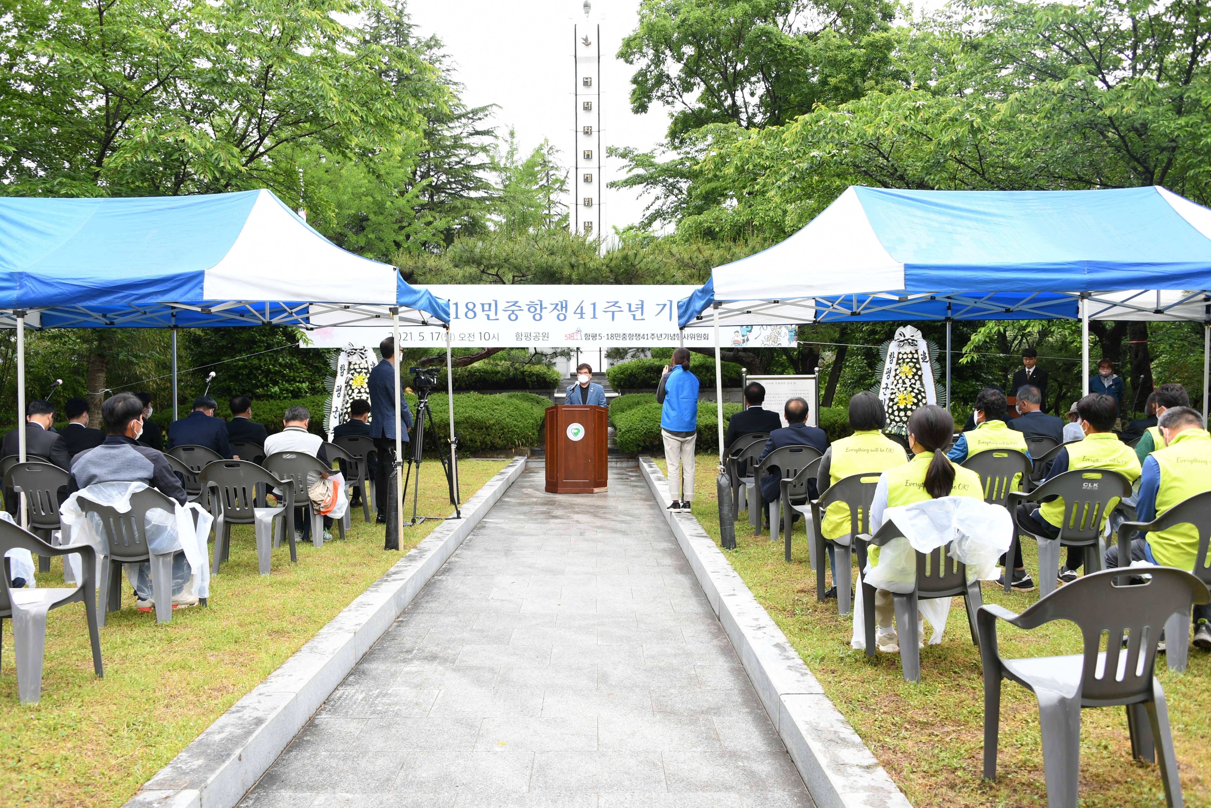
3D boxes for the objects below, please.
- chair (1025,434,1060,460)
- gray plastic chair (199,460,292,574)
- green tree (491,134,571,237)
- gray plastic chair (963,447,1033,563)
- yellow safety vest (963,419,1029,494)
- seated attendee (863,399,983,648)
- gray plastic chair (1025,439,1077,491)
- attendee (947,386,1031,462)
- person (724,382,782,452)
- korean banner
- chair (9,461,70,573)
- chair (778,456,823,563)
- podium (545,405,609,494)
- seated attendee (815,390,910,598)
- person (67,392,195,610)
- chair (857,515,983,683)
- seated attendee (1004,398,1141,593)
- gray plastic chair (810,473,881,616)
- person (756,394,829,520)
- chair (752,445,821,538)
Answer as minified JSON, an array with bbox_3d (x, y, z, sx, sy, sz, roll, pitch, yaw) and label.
[{"bbox_3d":[3.808,0.678,8.503,0.580,0.790,0.540,-1,2,-3],"label":"chair"},{"bbox_3d":[-2.573,0.788,6.754,0.580,0.790,0.540,0,2,2],"label":"gray plastic chair"},{"bbox_3d":[-2.715,-4.997,34.895,3.600,9.700,3.600,0,1,0],"label":"green tree"},{"bbox_3d":[2.760,0.734,6.884,0.580,0.790,0.540,-1,2,-9],"label":"gray plastic chair"},{"bbox_3d":[2.804,0.390,6.814,0.470,0.560,0.320,-1,2,-8],"label":"yellow safety vest"},{"bbox_3d":[1.473,0.595,4.447,0.510,1.210,0.720,0,1,-4],"label":"seated attendee"},{"bbox_3d":[4.299,0.704,8.741,0.580,0.790,0.560,0,1,-5],"label":"gray plastic chair"},{"bbox_3d":[2.765,0.503,7.078,0.600,1.240,0.800,-1,2,-8],"label":"attendee"},{"bbox_3d":[1.504,0.431,9.566,0.550,1.270,0.800,-1,2,0],"label":"person"},{"bbox_3d":[-0.803,-1.231,13.330,7.050,0.900,0.030,0,1,0],"label":"korean banner"},{"bbox_3d":[-3.671,0.779,6.351,0.580,0.790,0.560,0,1,-3],"label":"chair"},{"bbox_3d":[1.619,0.754,6.771,0.580,0.790,0.560,0,1,-6],"label":"chair"},{"bbox_3d":[-0.392,0.586,12.757,0.850,1.170,0.550,0,1,0],"label":"podium"},{"bbox_3d":[1.508,0.549,5.637,0.520,1.250,0.700,0,1,-4],"label":"seated attendee"},{"bbox_3d":[-2.632,0.561,5.406,0.580,1.260,0.740,0,1,-3],"label":"person"},{"bbox_3d":[1.499,0.817,4.315,0.580,0.790,0.540,-1,2,-3],"label":"chair"},{"bbox_3d":[2.755,0.552,5.678,0.600,1.220,0.820,-1,2,-8],"label":"seated attendee"},{"bbox_3d":[1.549,0.781,5.521,0.580,0.790,0.560,0,1,-4],"label":"gray plastic chair"},{"bbox_3d":[1.555,0.515,7.968,0.560,1.190,0.800,0,2,2],"label":"person"},{"bbox_3d":[1.526,0.723,7.684,0.580,0.790,0.540,0,2,3],"label":"chair"}]

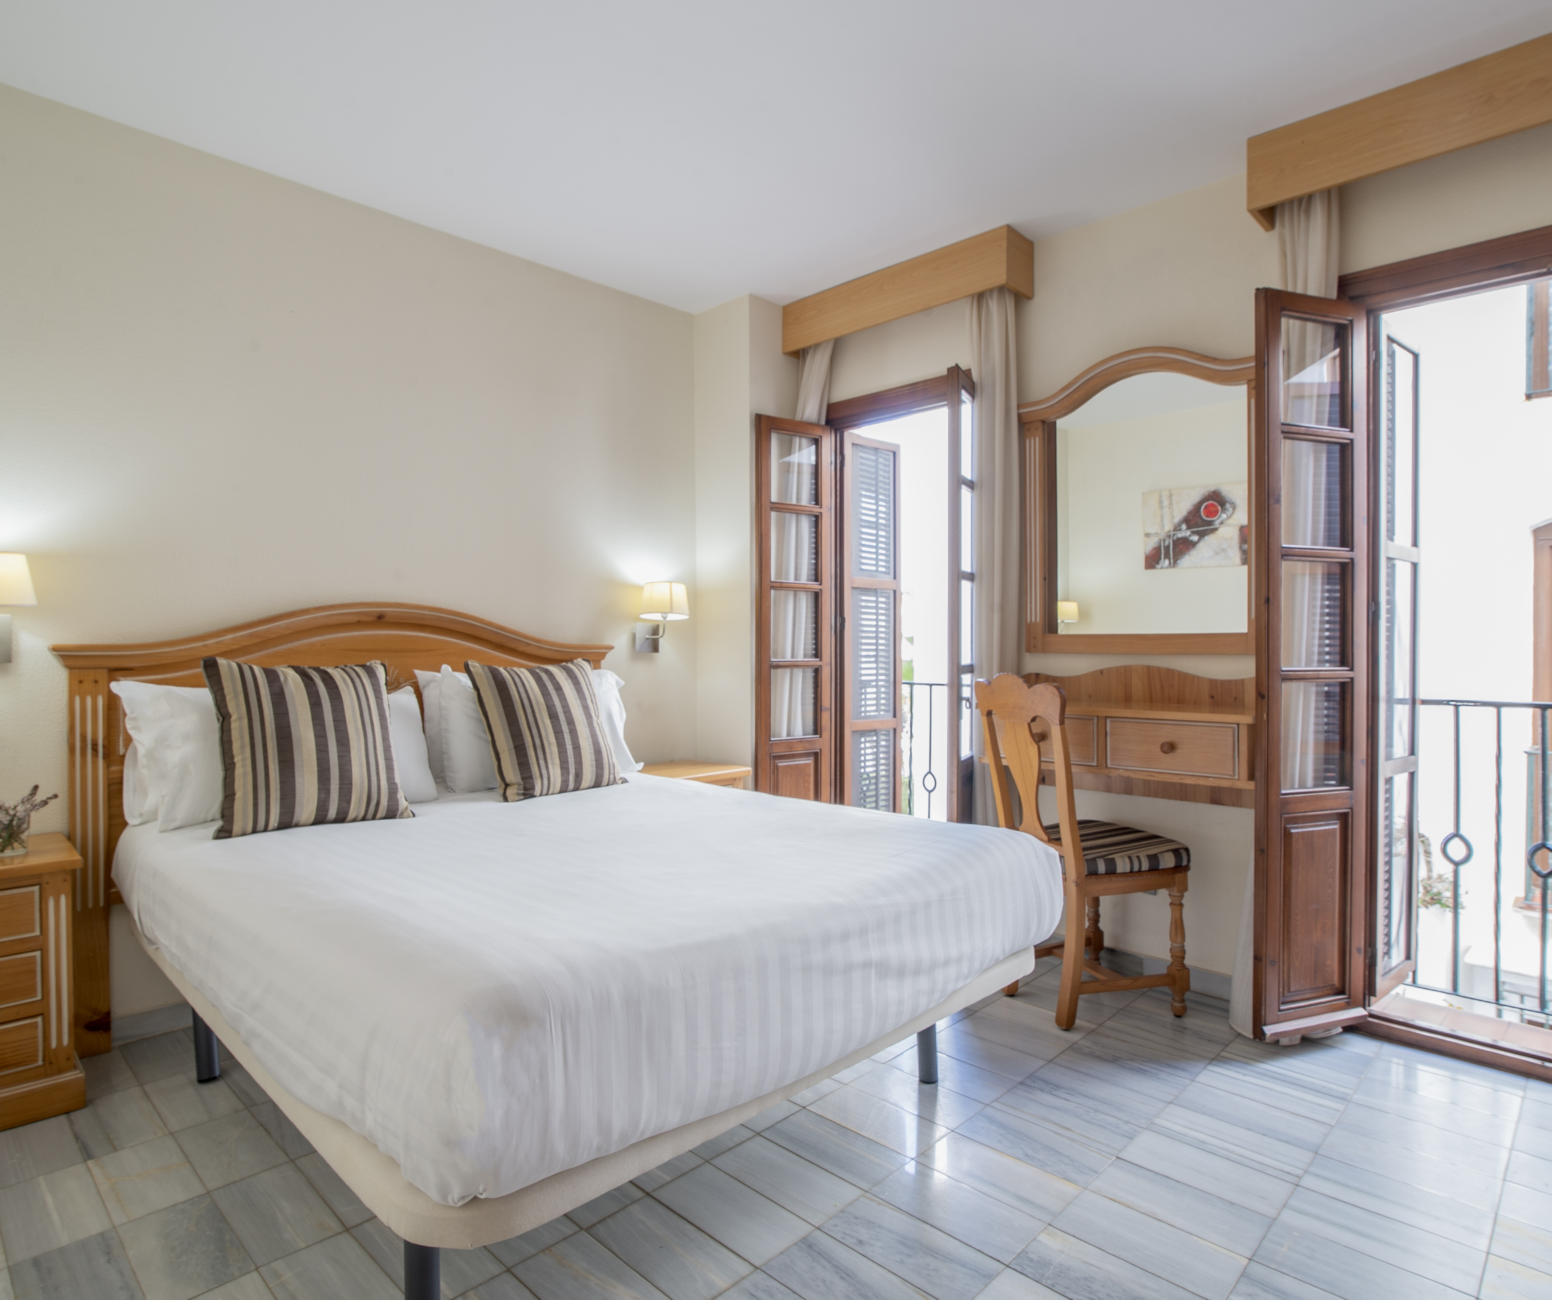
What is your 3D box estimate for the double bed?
[{"bbox_3d":[-0.610,0.473,2.235,1.790,1.235,1.930,0,1,-44],"label":"double bed"}]

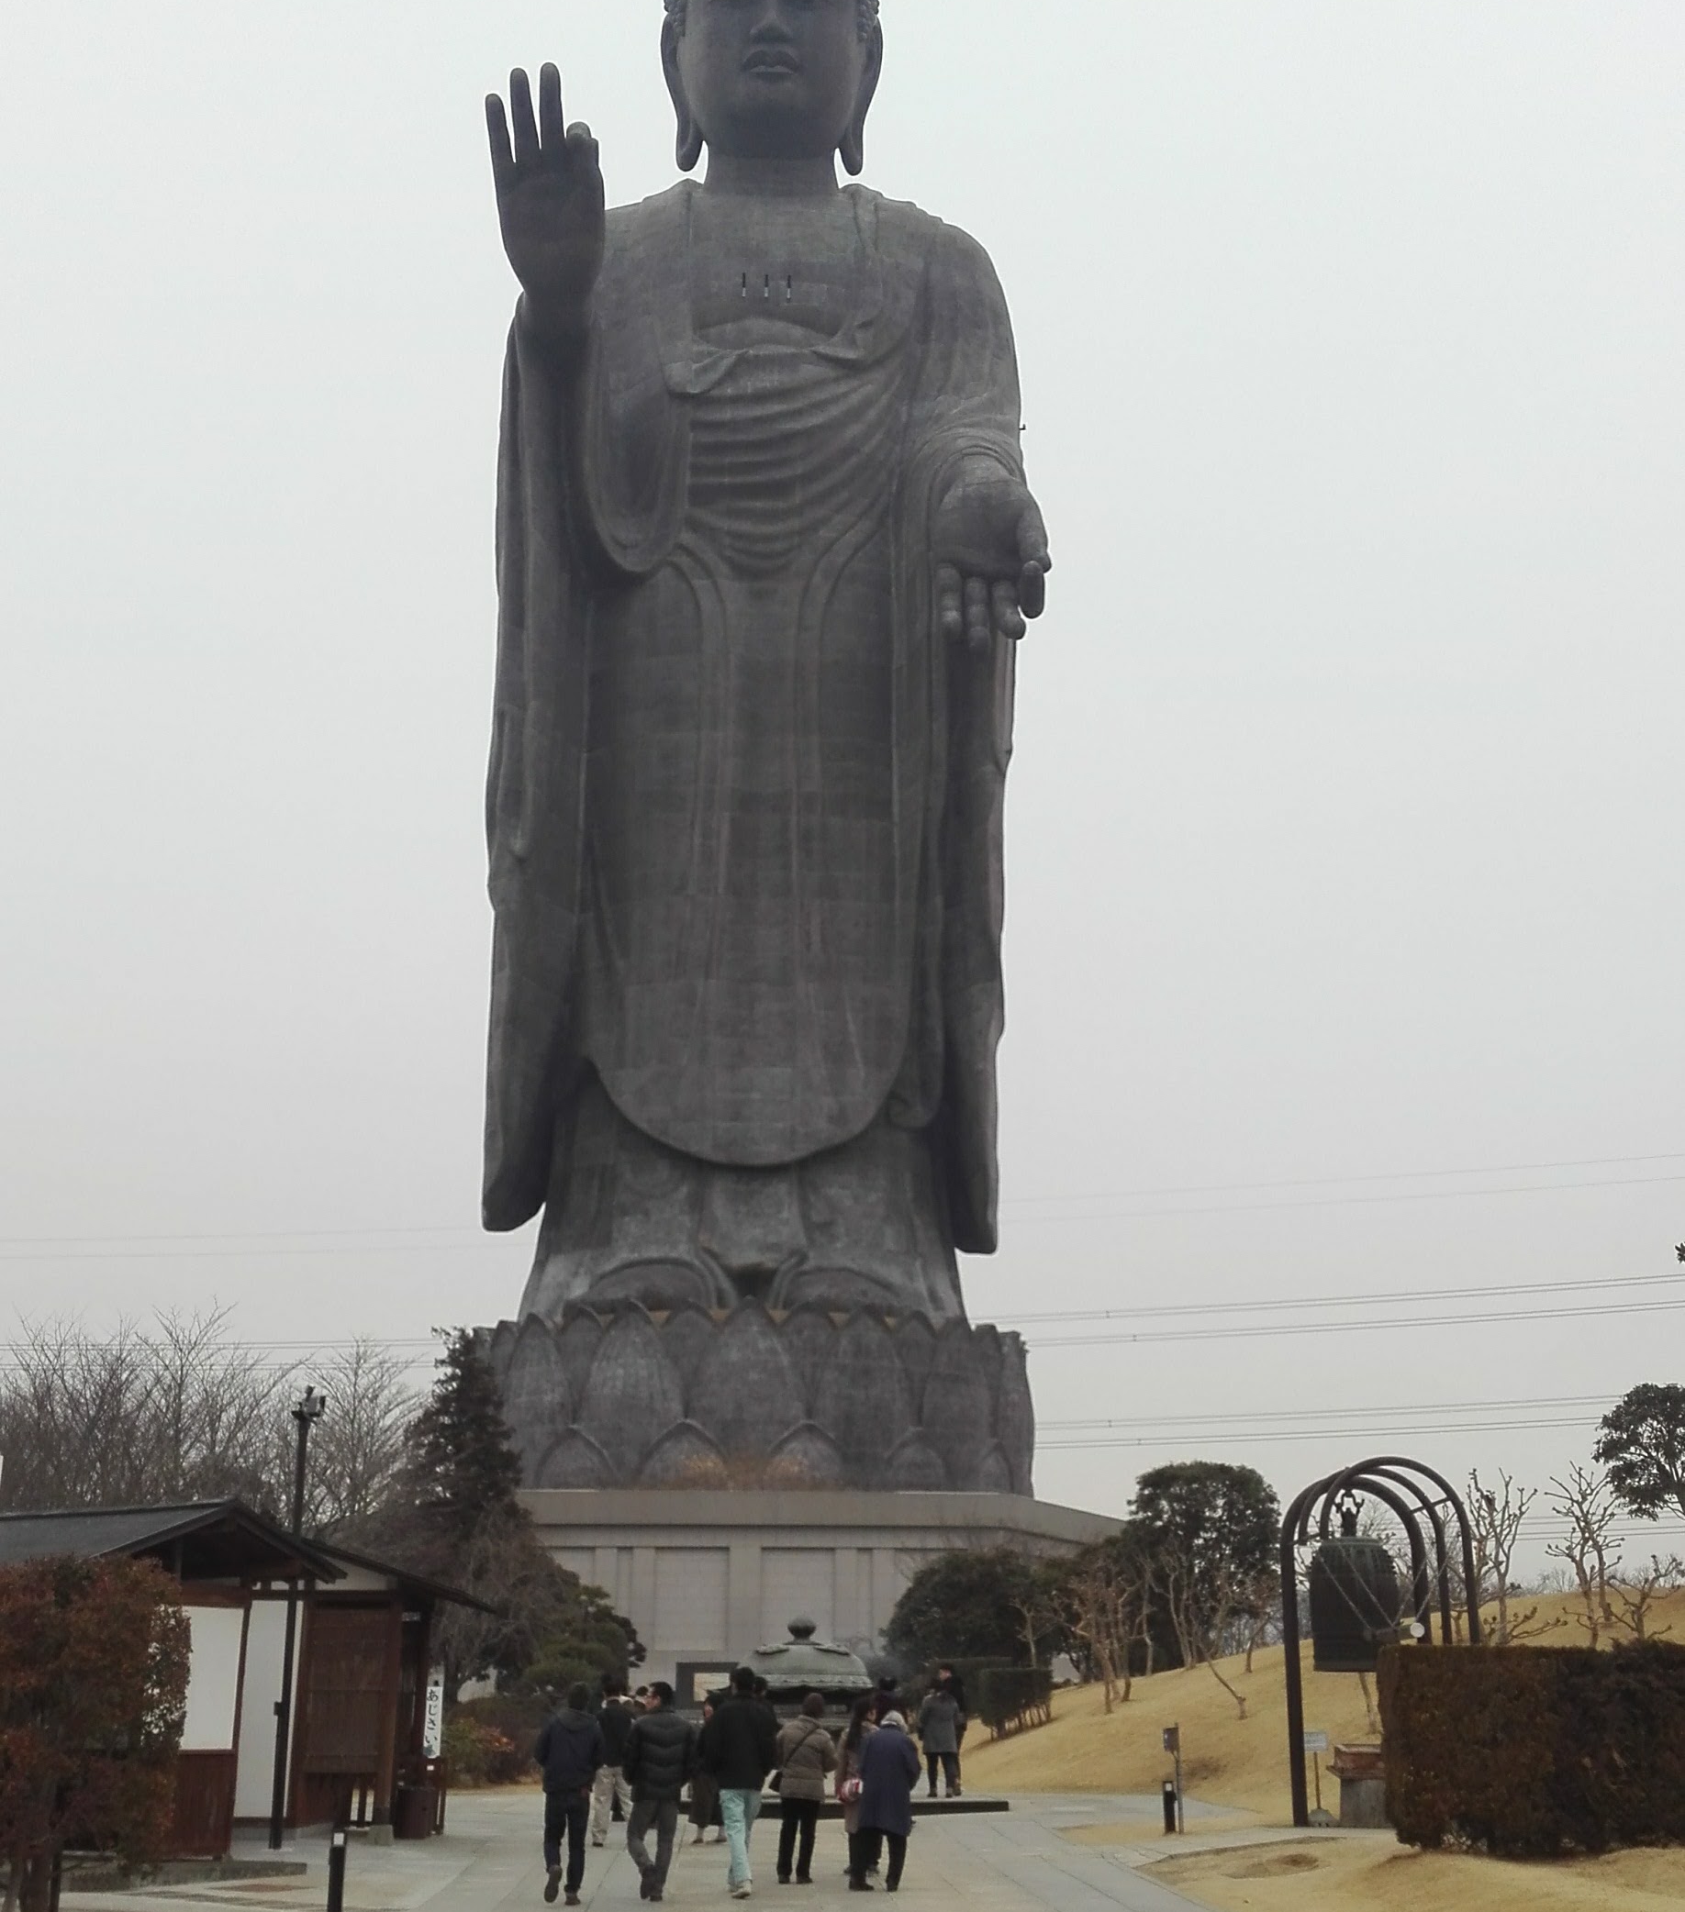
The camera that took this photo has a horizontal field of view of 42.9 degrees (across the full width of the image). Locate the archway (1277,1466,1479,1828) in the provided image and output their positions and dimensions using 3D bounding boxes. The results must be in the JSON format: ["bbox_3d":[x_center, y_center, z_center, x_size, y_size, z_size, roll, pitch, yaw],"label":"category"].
[{"bbox_3d":[6.930,8.819,27.633,2.000,4.430,2.000,0,-19,0],"label":"archway"}]

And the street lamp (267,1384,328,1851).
[{"bbox_3d":[-5.962,7.193,23.663,0.400,4.950,0.320,3,-19,-9],"label":"street lamp"}]

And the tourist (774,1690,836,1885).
[{"bbox_3d":[-0.339,7.425,19.188,0.560,1.600,0.420,-2,-19,5],"label":"tourist"}]

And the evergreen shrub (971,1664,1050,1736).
[{"bbox_3d":[3.470,14.975,42.966,1.500,1.400,1.200,3,-19,-8],"label":"evergreen shrub"}]

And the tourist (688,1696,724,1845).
[{"bbox_3d":[-1.465,8.995,23.763,0.460,1.563,0.460,2,-19,-7],"label":"tourist"}]

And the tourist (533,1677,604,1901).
[{"bbox_3d":[-2.214,6.783,17.398,0.540,1.654,0.480,1,-19,-3],"label":"tourist"}]

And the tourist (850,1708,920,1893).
[{"bbox_3d":[0.396,7.228,18.372,0.520,1.439,0.420,-3,-19,8],"label":"tourist"}]

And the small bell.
[{"bbox_3d":[6.871,8.446,28.607,1.200,2.130,1.200,0,-19,0],"label":"small bell"}]

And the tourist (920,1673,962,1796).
[{"bbox_3d":[1.411,11.166,30.607,0.520,1.584,0.340,0,-19,0],"label":"tourist"}]

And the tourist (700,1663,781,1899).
[{"bbox_3d":[-0.820,6.872,17.886,0.540,1.800,0.480,1,-19,-3],"label":"tourist"}]

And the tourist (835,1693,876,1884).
[{"bbox_3d":[0.173,7.642,19.791,0.500,1.580,0.400,-9,-21,24],"label":"tourist"}]

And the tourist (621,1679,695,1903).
[{"bbox_3d":[-1.511,6.849,17.620,0.550,1.672,0.460,1,-19,-3],"label":"tourist"}]

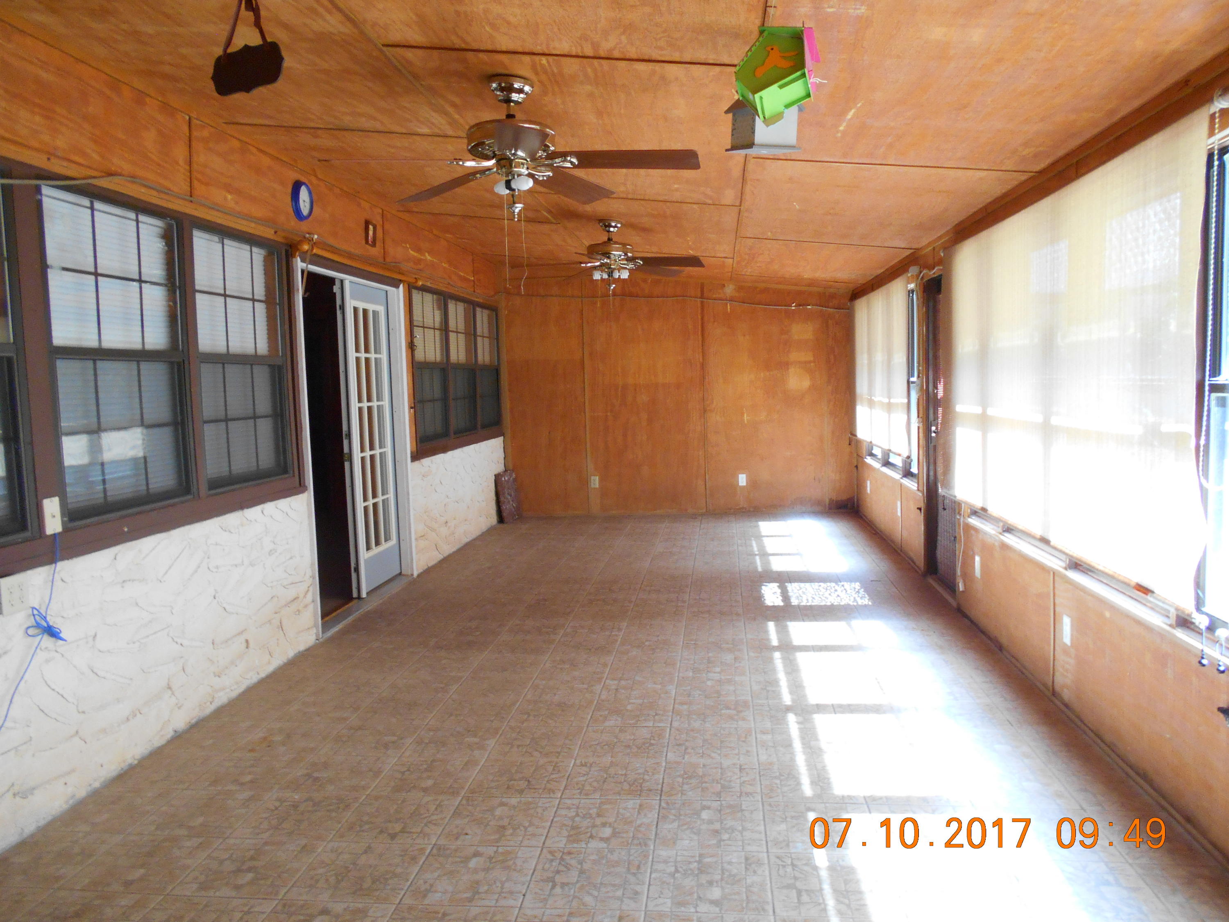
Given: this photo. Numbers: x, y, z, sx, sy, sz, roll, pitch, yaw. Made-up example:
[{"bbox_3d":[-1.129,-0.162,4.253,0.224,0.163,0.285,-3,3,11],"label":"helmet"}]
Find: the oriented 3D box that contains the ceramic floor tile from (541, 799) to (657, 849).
[{"bbox_3d":[-0.032,1.147,2.917,0.330,0.010,0.322,-1,5,6],"label":"ceramic floor tile"}]

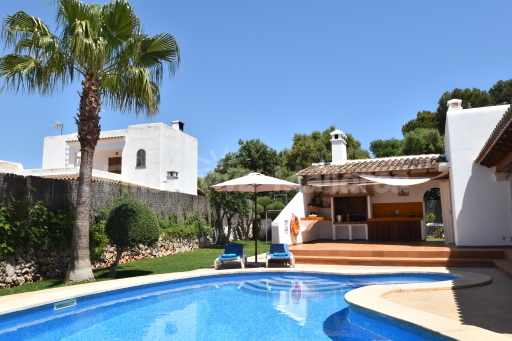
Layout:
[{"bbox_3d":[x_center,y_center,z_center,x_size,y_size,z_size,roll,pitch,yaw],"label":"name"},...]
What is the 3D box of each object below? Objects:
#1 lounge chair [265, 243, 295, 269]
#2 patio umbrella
[{"bbox_3d":[0.665,2.344,11.144,0.720,0.550,1.820,-1,-7,2],"label":"lounge chair"},{"bbox_3d":[-0.003,1.323,11.016,2.480,2.560,2.480,-1,-7,0],"label":"patio umbrella"}]

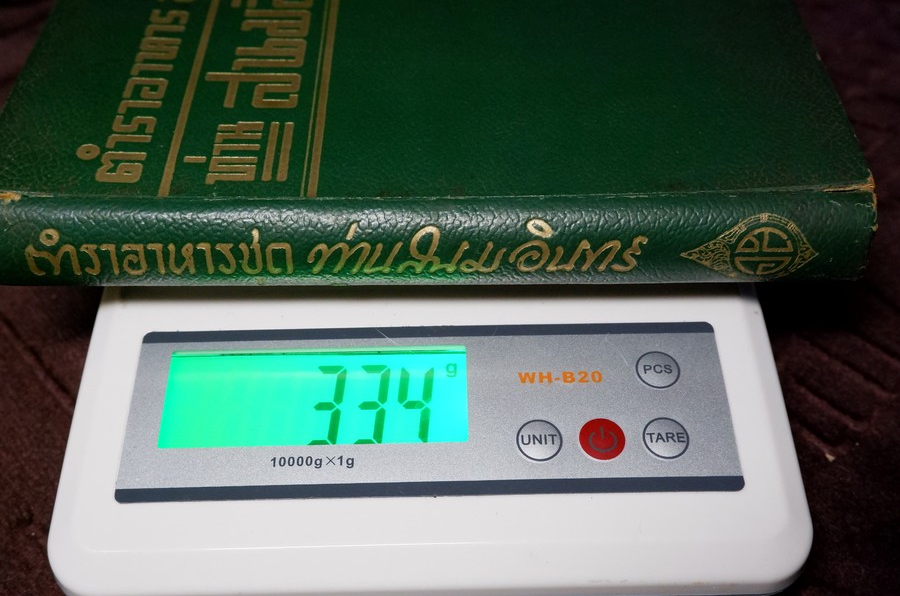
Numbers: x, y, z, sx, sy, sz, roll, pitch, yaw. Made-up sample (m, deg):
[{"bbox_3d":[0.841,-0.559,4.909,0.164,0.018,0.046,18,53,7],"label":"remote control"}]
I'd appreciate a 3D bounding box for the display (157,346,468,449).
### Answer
[{"bbox_3d":[-0.030,0.023,0.231,0.067,0.004,0.025,-1,55,0],"label":"display"}]

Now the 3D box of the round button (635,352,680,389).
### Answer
[{"bbox_3d":[0.047,0.016,0.233,0.010,0.003,0.010,-1,55,0],"label":"round button"}]

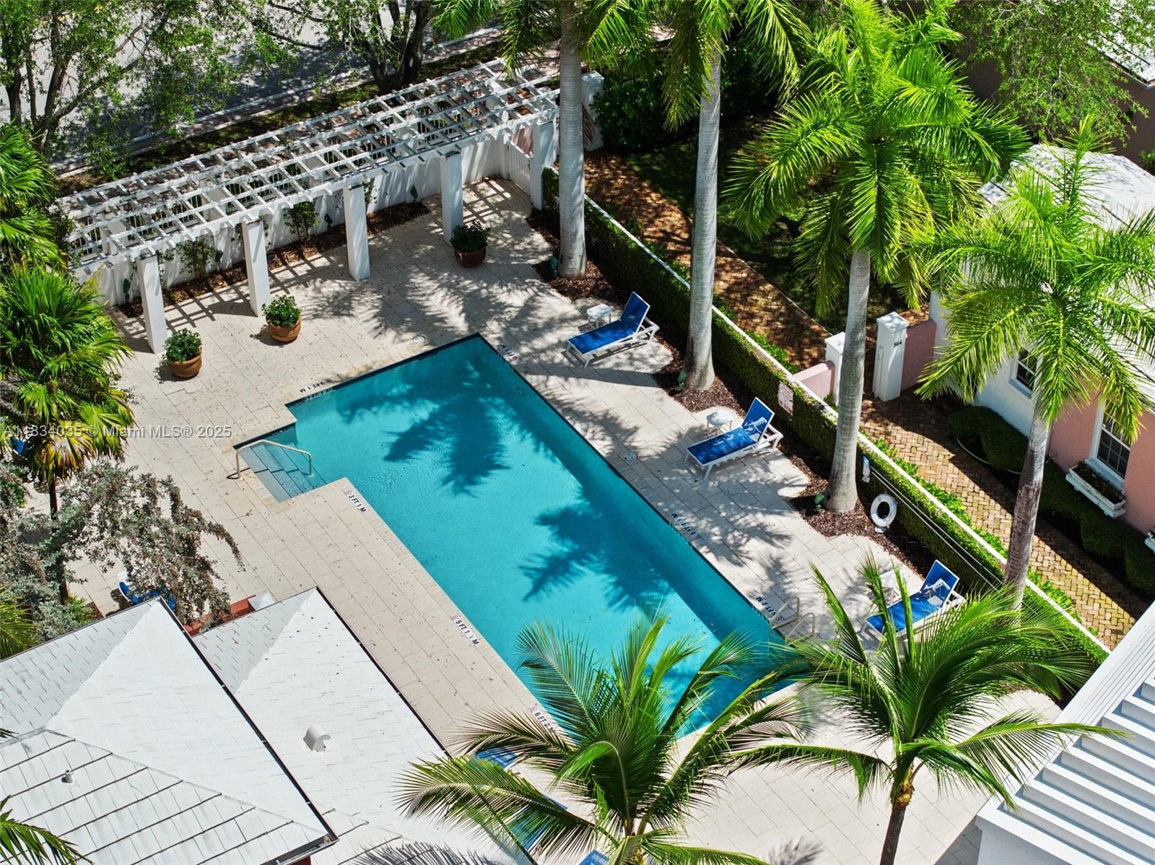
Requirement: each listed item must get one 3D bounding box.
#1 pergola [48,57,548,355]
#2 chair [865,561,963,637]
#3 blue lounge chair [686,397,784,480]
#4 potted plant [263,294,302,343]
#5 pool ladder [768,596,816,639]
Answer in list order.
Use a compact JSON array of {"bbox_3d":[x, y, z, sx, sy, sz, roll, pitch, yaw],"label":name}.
[{"bbox_3d":[-5.737,-4.986,51.215,11.900,2.580,2.900,-22,43,-25],"label":"pergola"},{"bbox_3d":[6.097,3.098,42.182,1.900,0.920,0.710,-21,43,-24],"label":"chair"},{"bbox_3d":[3.086,0.099,46.021,1.900,0.920,0.710,-21,43,-24],"label":"blue lounge chair"},{"bbox_3d":[-6.181,-2.426,49.281,0.750,0.950,0.750,0,38,0],"label":"potted plant"},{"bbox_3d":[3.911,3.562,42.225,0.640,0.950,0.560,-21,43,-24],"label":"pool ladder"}]

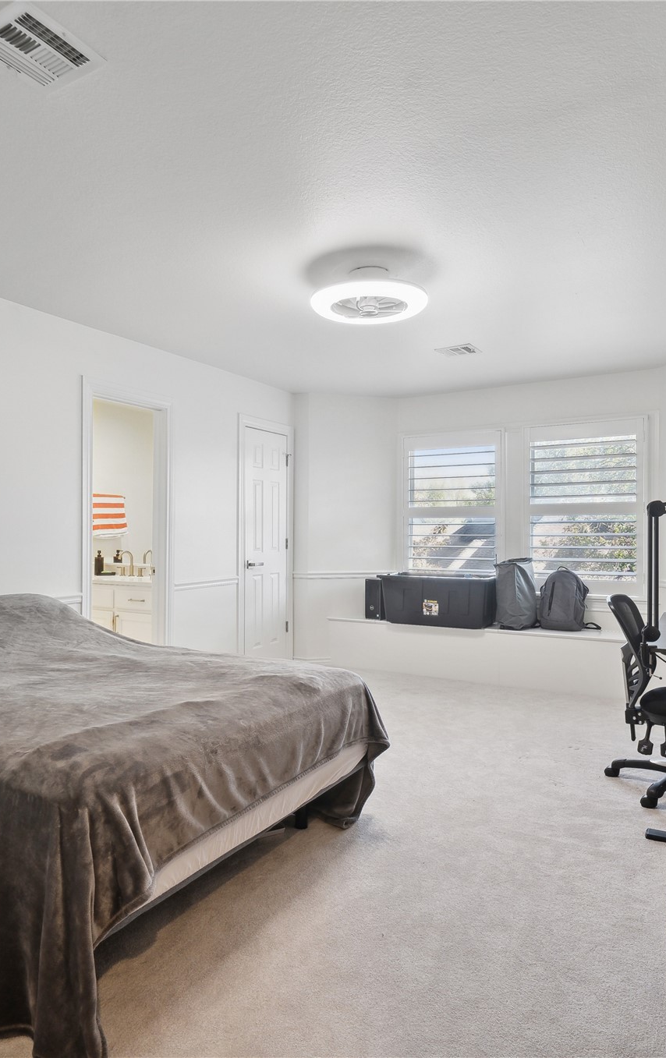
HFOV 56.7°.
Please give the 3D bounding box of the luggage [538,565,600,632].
[{"bbox_3d":[1.793,0.535,4.733,0.370,0.480,0.240,0,0,28],"label":"luggage"}]

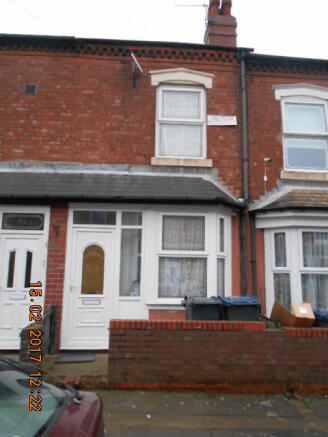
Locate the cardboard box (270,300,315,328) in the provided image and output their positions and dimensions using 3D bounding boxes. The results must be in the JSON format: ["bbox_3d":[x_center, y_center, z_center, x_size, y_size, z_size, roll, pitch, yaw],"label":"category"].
[{"bbox_3d":[1.936,1.472,4.942,0.553,0.410,0.430,1,-9,-3],"label":"cardboard box"}]

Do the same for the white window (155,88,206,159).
[{"bbox_3d":[0.350,-1.917,6.575,1.001,1.508,0.102,1,-9,-3],"label":"white window"}]

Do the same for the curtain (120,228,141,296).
[{"bbox_3d":[-0.587,0.765,5.768,0.366,1.180,0.082,1,-9,-3],"label":"curtain"}]

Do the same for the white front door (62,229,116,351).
[{"bbox_3d":[-1.259,1.172,5.589,0.839,2.006,0.092,1,-9,-3],"label":"white front door"}]

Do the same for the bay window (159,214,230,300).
[{"bbox_3d":[0.557,0.683,5.864,1.434,1.554,0.430,1,-9,-3],"label":"bay window"}]

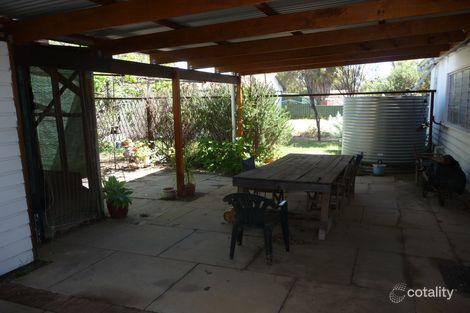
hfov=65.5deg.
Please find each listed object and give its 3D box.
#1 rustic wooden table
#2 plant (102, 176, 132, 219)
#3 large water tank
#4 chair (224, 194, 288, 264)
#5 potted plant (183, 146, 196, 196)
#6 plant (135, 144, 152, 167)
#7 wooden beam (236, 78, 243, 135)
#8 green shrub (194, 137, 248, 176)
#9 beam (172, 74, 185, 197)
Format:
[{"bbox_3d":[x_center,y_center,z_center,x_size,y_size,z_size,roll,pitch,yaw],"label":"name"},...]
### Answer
[{"bbox_3d":[1.005,0.493,5.498,1.200,0.740,2.250,2,9,23],"label":"rustic wooden table"},{"bbox_3d":[-1.846,0.624,5.710,0.440,0.590,0.440,-5,9,-18],"label":"plant"},{"bbox_3d":[3.866,-0.765,9.470,2.042,1.550,2.042,2,9,22],"label":"large water tank"},{"bbox_3d":[0.266,0.719,4.036,0.610,0.770,0.560,2,9,23],"label":"chair"},{"bbox_3d":[-0.878,0.260,6.862,0.280,0.910,0.280,-3,9,-7],"label":"potted plant"},{"bbox_3d":[-2.604,-0.046,10.309,0.480,0.600,0.480,-4,9,-14],"label":"plant"},{"bbox_3d":[0.144,-0.856,9.346,0.090,2.320,0.090,2,9,23],"label":"wooden beam"},{"bbox_3d":[-0.356,-0.071,9.142,1.350,0.880,1.000,-2,9,-2],"label":"green shrub"},{"bbox_3d":[-1.037,-0.366,6.689,0.100,2.210,0.100,2,9,23],"label":"beam"}]

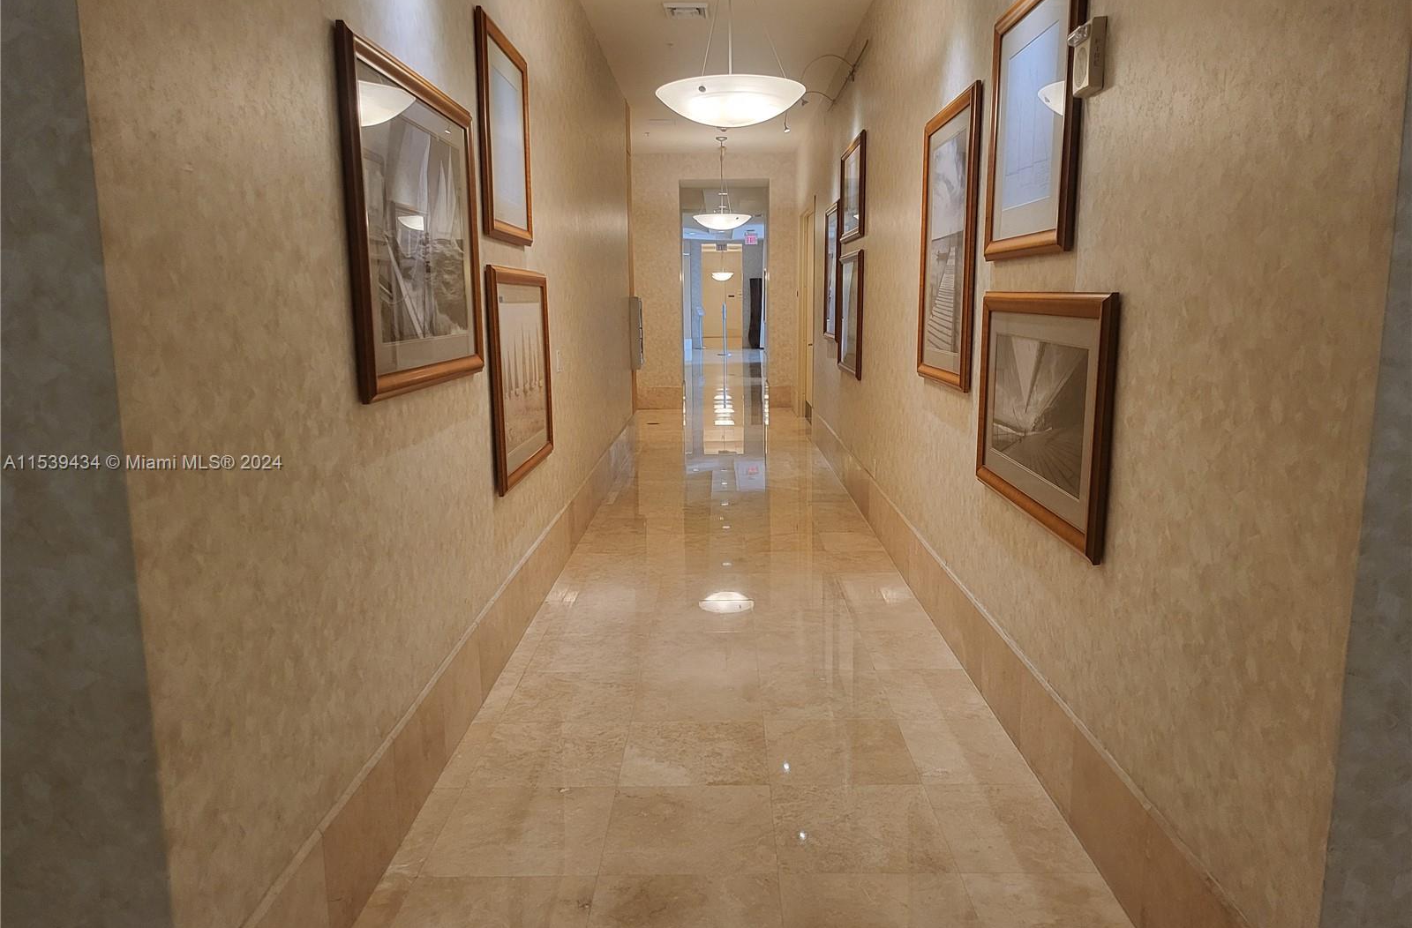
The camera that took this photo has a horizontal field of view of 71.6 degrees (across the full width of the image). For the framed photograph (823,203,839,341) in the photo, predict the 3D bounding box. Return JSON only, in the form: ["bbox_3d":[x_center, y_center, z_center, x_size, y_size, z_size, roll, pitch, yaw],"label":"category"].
[{"bbox_3d":[1.090,-1.647,8.478,0.042,1.133,0.880,0,10,1],"label":"framed photograph"}]

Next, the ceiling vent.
[{"bbox_3d":[-0.124,-2.895,6.260,0.285,0.030,0.305,0,10,1],"label":"ceiling vent"}]

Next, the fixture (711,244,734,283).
[{"bbox_3d":[0.474,-5.650,27.519,0.630,1.050,0.630,0,10,1],"label":"fixture"}]

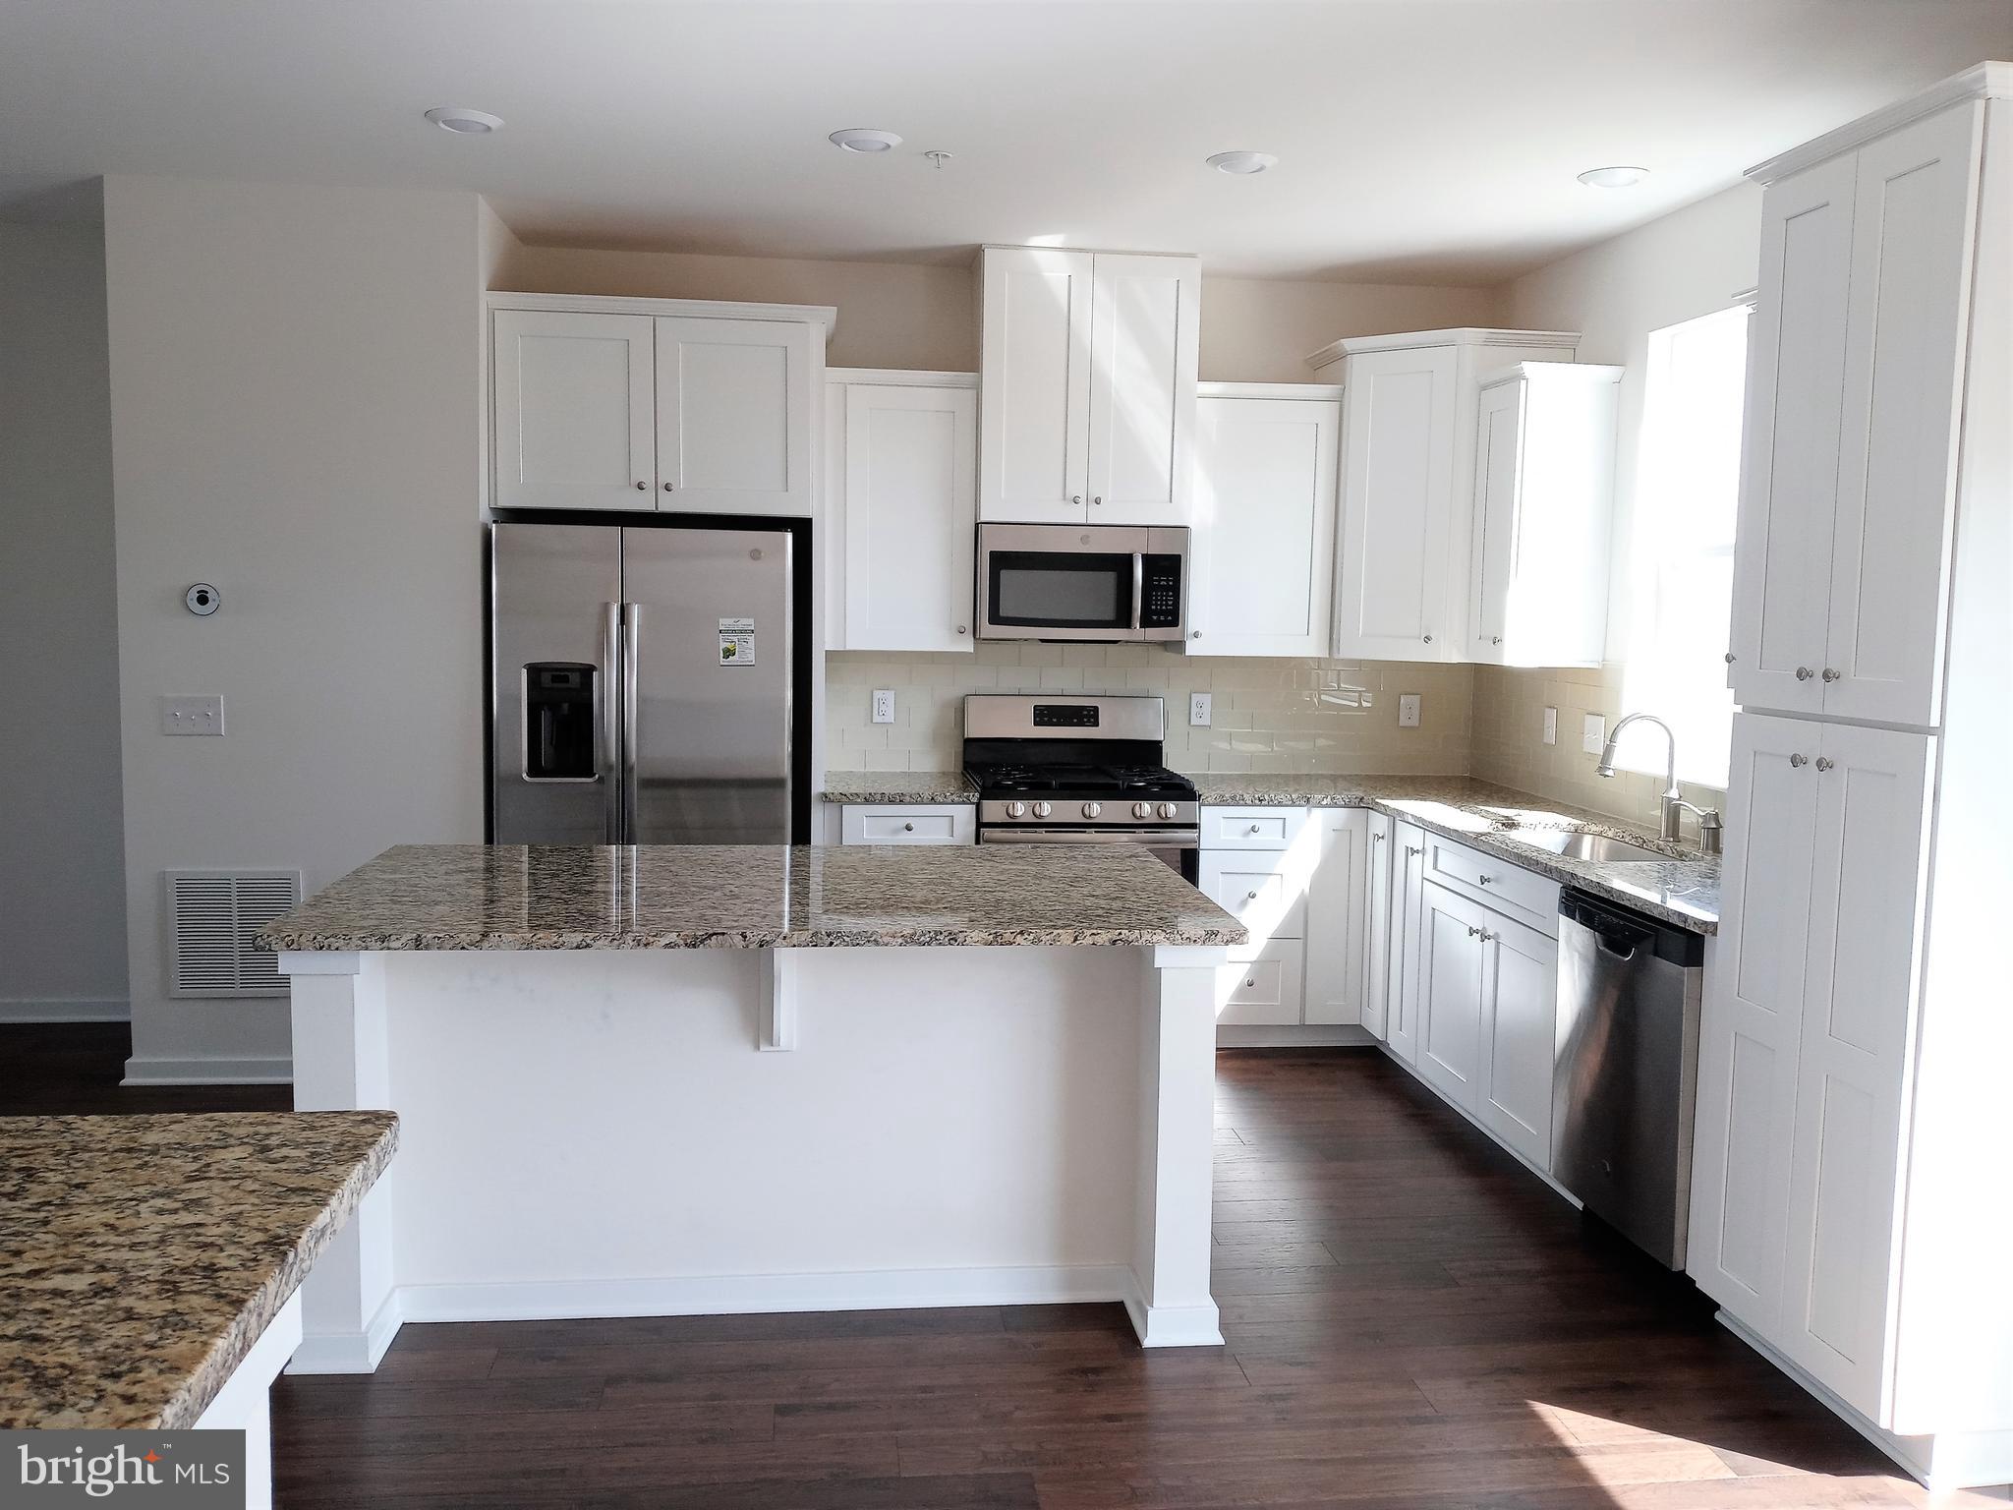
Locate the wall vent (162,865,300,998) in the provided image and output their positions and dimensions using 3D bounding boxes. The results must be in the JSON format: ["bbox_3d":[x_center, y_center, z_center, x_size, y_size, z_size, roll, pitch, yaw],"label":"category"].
[{"bbox_3d":[-2.402,0.562,5.072,0.405,0.401,0.018,0,5,-7],"label":"wall vent"}]

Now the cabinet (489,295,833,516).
[{"bbox_3d":[-1.138,-1.143,5.515,1.076,0.669,0.656,0,5,-7],"label":"cabinet"}]

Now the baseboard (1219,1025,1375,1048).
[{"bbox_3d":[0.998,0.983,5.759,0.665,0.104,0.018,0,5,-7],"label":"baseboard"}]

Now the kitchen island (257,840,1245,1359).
[{"bbox_3d":[-0.526,0.742,3.720,1.897,0.914,1.105,0,5,-7],"label":"kitchen island"}]

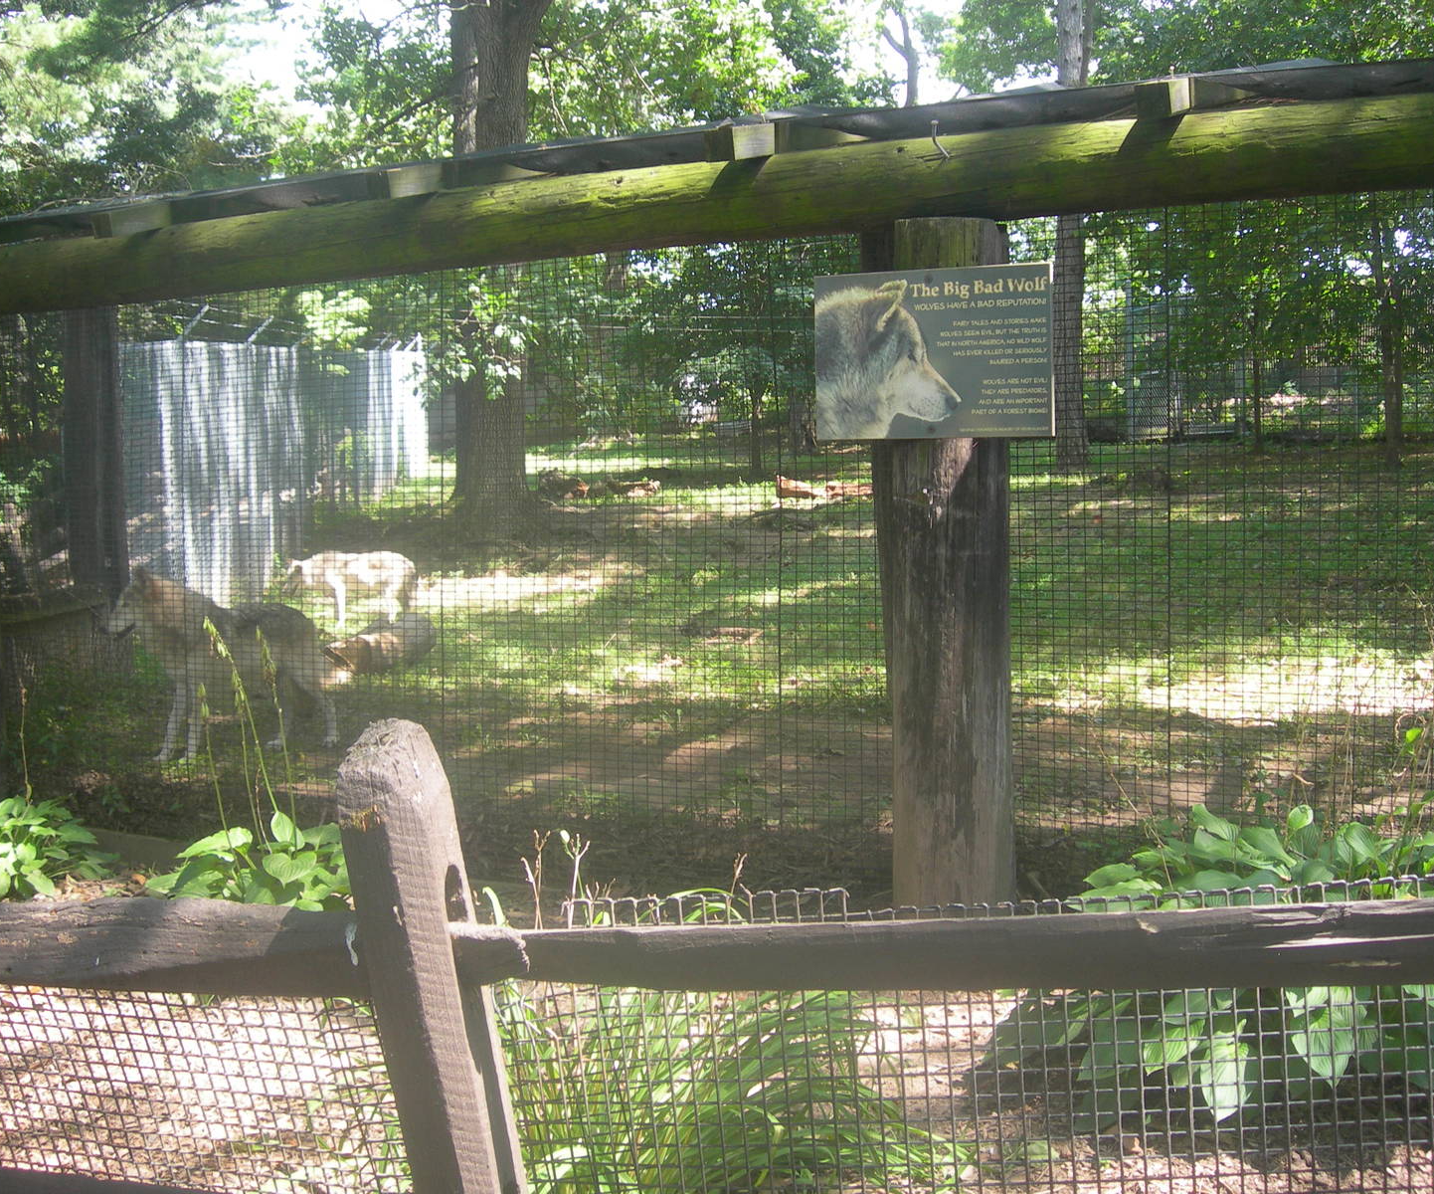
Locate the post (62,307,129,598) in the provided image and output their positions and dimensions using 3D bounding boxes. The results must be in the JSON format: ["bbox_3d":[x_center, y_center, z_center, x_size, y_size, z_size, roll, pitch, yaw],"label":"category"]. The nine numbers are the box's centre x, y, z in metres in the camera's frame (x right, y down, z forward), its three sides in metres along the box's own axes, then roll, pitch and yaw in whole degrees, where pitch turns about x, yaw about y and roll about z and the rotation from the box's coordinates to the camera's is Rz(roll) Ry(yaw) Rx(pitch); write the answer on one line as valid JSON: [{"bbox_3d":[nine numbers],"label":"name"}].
[{"bbox_3d":[-3.910,-0.920,11.000,0.420,2.700,0.420,1,3,25],"label":"post"}]

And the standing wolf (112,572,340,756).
[{"bbox_3d":[-2.320,0.318,8.200,1.120,0.890,0.330,-2,3,-34],"label":"standing wolf"}]

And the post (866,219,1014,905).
[{"bbox_3d":[0.643,-0.068,4.900,0.350,2.000,0.350,1,3,25],"label":"post"}]

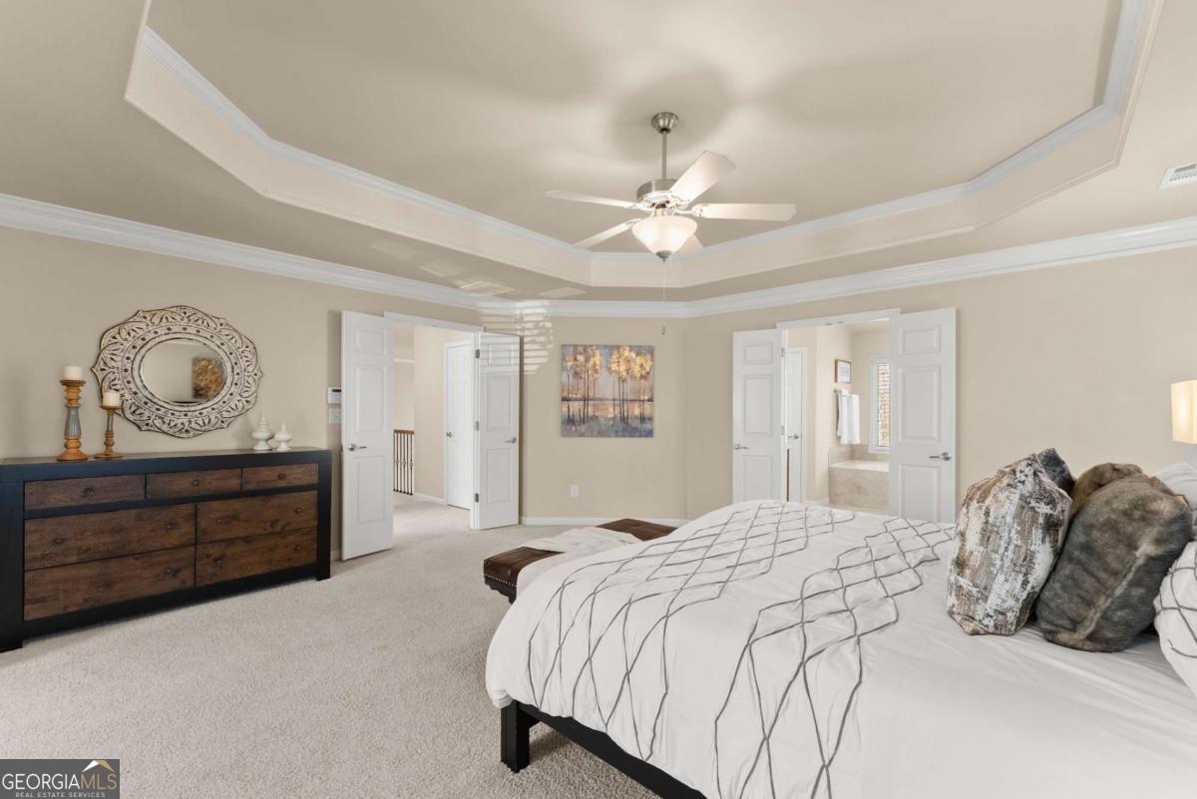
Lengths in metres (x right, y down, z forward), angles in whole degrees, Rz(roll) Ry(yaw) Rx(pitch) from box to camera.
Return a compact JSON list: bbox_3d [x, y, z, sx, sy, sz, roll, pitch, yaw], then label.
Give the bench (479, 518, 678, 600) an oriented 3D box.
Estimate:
[{"bbox_3d":[0.000,1.020,2.580,0.480,0.480,1.250,-1,-2,40],"label":"bench"}]

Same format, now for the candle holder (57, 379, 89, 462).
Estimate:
[{"bbox_3d":[-2.935,0.117,2.600,0.118,0.435,0.118,2,-2,-45],"label":"candle holder"}]

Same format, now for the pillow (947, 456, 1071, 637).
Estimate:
[{"bbox_3d":[1.120,0.355,1.250,0.190,0.440,0.440,16,9,39],"label":"pillow"}]

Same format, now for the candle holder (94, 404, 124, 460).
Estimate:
[{"bbox_3d":[-2.806,0.188,2.670,0.118,0.300,0.118,2,-2,-45],"label":"candle holder"}]

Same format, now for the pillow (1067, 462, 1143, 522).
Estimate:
[{"bbox_3d":[1.600,0.385,1.500,0.180,0.430,0.450,18,10,38],"label":"pillow"}]

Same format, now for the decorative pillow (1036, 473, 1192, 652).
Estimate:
[{"bbox_3d":[1.335,0.375,1.220,0.200,0.430,0.450,22,13,38],"label":"decorative pillow"}]

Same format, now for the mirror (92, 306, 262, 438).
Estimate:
[{"bbox_3d":[-2.810,-0.186,3.165,0.890,0.900,0.040,2,-2,-45],"label":"mirror"}]

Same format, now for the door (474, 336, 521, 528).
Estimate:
[{"bbox_3d":[-1.040,0.333,4.910,0.450,2.030,0.045,1,-2,-38],"label":"door"}]

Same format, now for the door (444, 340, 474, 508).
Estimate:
[{"bbox_3d":[-1.655,0.348,5.765,0.750,2.030,0.045,-1,-2,40],"label":"door"}]

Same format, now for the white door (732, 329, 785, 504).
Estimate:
[{"bbox_3d":[1.530,0.348,4.500,0.455,2.030,0.045,0,-2,23],"label":"white door"}]

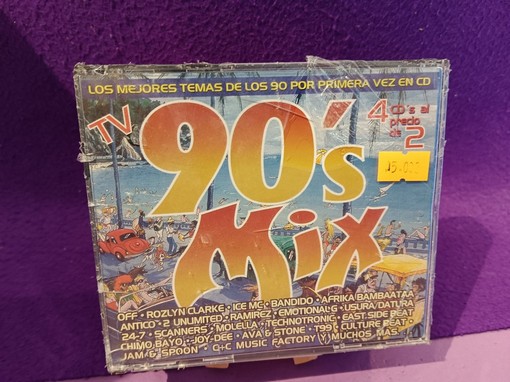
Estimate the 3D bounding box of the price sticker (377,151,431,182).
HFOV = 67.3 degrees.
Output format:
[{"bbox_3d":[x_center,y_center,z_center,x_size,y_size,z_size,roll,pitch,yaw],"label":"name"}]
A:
[{"bbox_3d":[0.061,-0.010,0.157,0.022,0.012,0.001,-1,11,-6],"label":"price sticker"}]

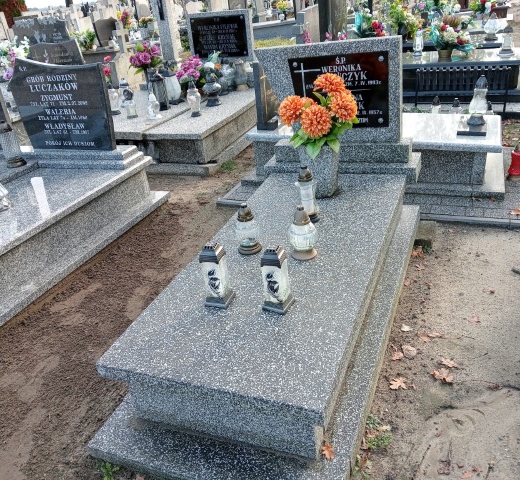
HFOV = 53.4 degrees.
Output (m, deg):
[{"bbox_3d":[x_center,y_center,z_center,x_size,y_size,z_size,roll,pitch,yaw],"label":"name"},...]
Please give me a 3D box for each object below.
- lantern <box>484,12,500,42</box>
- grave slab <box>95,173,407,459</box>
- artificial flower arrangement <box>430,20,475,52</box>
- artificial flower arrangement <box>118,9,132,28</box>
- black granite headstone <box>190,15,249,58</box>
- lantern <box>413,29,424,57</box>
[{"bbox_3d":[3.122,-2.850,6.918,0.220,0.350,0.220,4,29,22],"label":"lantern"},{"bbox_3d":[0.143,0.165,2.367,0.799,0.296,1.740,4,30,22],"label":"grave slab"},{"bbox_3d":[2.061,-2.152,5.531,0.460,0.330,0.380,4,30,22],"label":"artificial flower arrangement"},{"bbox_3d":[-2.109,-3.448,8.041,0.240,0.350,0.220,4,30,22],"label":"artificial flower arrangement"},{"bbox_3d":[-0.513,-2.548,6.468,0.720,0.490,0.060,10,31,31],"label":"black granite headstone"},{"bbox_3d":[2.005,-2.500,6.545,0.120,0.323,0.120,4,29,22],"label":"lantern"}]

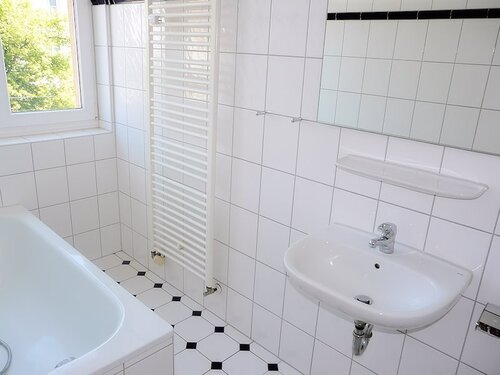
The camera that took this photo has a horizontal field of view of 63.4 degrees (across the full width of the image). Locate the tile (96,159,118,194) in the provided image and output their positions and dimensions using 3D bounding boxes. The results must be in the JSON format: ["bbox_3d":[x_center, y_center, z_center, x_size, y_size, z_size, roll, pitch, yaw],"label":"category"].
[{"bbox_3d":[-1.003,-0.078,2.840,0.010,0.248,0.157,19,25,40],"label":"tile"}]

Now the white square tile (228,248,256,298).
[{"bbox_3d":[-0.043,0.463,2.176,0.196,0.248,0.010,19,25,40],"label":"white square tile"}]

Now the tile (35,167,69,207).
[{"bbox_3d":[-1.261,-0.003,2.582,0.015,0.246,0.191,19,25,40],"label":"tile"}]

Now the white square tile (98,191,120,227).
[{"bbox_3d":[-1.018,0.159,2.923,0.015,0.246,0.157,19,25,40],"label":"white square tile"}]

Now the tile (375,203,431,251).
[{"bbox_3d":[0.559,0.193,1.510,0.196,0.248,0.010,19,25,40],"label":"tile"}]

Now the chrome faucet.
[{"bbox_3d":[0.467,0.181,1.399,0.052,0.114,0.150,19,25,40],"label":"chrome faucet"}]

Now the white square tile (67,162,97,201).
[{"bbox_3d":[-1.127,-0.042,2.719,0.015,0.246,0.191,19,25,40],"label":"white square tile"}]

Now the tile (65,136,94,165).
[{"bbox_3d":[-1.117,-0.242,2.651,0.015,0.168,0.191,19,25,40],"label":"tile"}]

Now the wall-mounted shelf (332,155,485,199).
[{"bbox_3d":[0.516,-0.044,1.379,0.508,0.032,0.138,19,25,40],"label":"wall-mounted shelf"}]

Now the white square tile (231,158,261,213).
[{"bbox_3d":[-0.016,-0.009,2.018,0.193,0.246,0.015,19,25,40],"label":"white square tile"}]

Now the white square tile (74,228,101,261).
[{"bbox_3d":[-1.152,0.427,2.877,0.015,0.238,0.191,19,25,40],"label":"white square tile"}]

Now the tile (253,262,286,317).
[{"bbox_3d":[0.101,0.514,2.049,0.196,0.248,0.010,19,25,40],"label":"tile"}]

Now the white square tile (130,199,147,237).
[{"bbox_3d":[-0.763,0.210,2.808,0.196,0.248,0.010,19,25,40],"label":"white square tile"}]

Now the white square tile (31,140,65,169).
[{"bbox_3d":[-1.250,-0.203,2.514,0.015,0.168,0.191,19,25,40],"label":"white square tile"}]

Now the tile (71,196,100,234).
[{"bbox_3d":[-1.137,0.194,2.796,0.010,0.248,0.193,19,25,40],"label":"tile"}]

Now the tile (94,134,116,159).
[{"bbox_3d":[-0.995,-0.277,2.776,0.015,0.168,0.157,19,25,40],"label":"tile"}]

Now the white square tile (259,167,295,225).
[{"bbox_3d":[0.128,0.041,1.892,0.193,0.246,0.015,19,25,40],"label":"white square tile"}]

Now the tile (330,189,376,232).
[{"bbox_3d":[0.415,0.141,1.641,0.193,0.246,0.015,19,25,40],"label":"tile"}]

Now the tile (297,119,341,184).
[{"bbox_3d":[0.284,-0.145,1.683,0.196,0.248,0.010,19,25,40],"label":"tile"}]

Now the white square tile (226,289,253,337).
[{"bbox_3d":[-0.055,0.694,2.254,0.196,0.236,0.010,19,25,40],"label":"white square tile"}]

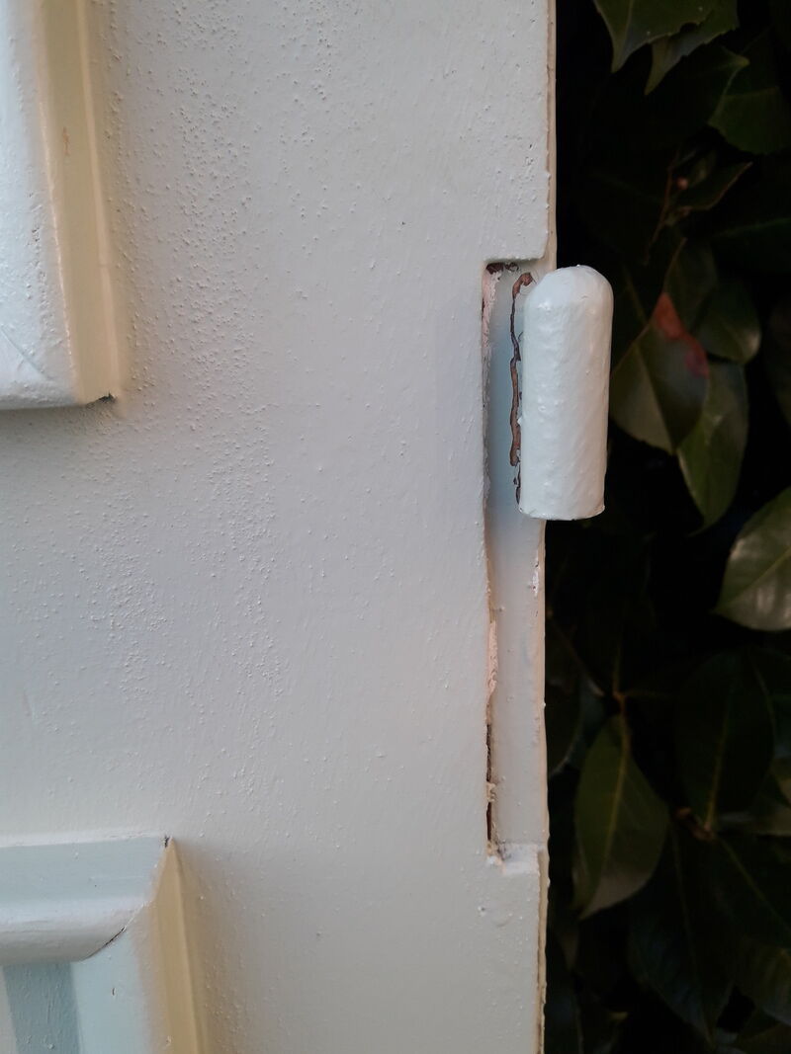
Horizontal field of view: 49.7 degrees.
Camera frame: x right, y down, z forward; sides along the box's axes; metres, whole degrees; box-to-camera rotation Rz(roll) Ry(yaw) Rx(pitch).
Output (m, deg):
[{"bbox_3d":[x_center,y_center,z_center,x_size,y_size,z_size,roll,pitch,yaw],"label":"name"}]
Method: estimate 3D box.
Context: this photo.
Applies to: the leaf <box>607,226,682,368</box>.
[{"bbox_3d":[0.107,-0.098,0.370,0.036,0.060,0.020,-6,0,8],"label":"leaf"}]

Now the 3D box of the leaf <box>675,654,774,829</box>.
[{"bbox_3d":[0.141,0.092,0.365,0.042,0.077,0.016,7,0,9],"label":"leaf"}]

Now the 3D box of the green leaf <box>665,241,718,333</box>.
[{"bbox_3d":[0.126,-0.102,0.365,0.026,0.043,0.016,6,0,9],"label":"green leaf"}]

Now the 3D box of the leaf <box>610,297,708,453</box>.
[{"bbox_3d":[0.107,-0.063,0.350,0.042,0.068,0.024,-12,-3,10],"label":"leaf"}]

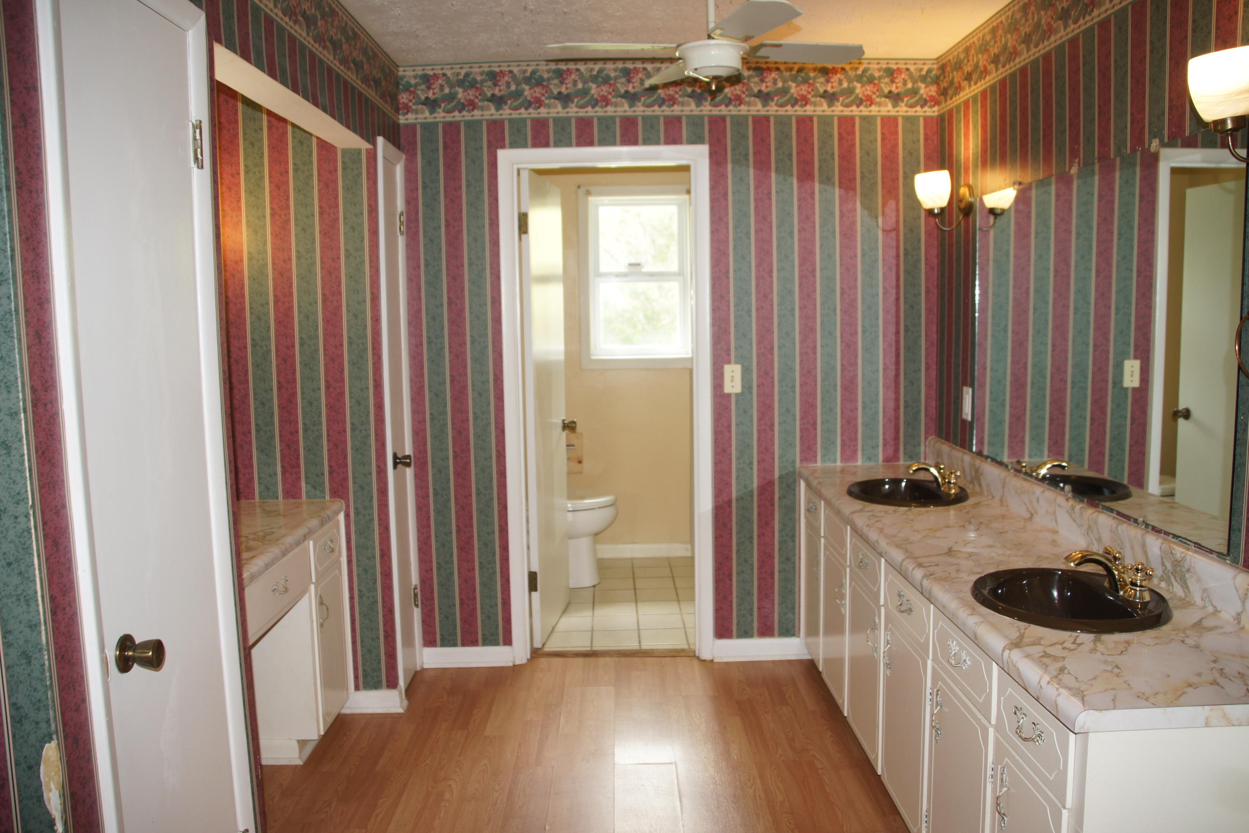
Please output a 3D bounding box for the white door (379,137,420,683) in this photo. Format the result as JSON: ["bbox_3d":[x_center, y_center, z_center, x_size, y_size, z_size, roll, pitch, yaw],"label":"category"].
[{"bbox_3d":[-0.854,0.025,3.601,0.042,2.095,0.375,-1,7,-1],"label":"white door"}]

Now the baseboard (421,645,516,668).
[{"bbox_3d":[-0.652,1.002,3.919,0.381,0.092,0.020,-1,7,-1],"label":"baseboard"}]

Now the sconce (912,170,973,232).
[{"bbox_3d":[1.146,-0.783,3.398,0.193,0.216,0.137,-1,7,-1],"label":"sconce"}]

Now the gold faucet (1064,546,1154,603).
[{"bbox_3d":[1.083,0.356,2.109,0.168,0.100,0.165,-1,7,-1],"label":"gold faucet"}]

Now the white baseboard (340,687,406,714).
[{"bbox_3d":[-0.935,1.059,3.485,0.236,0.092,0.020,-1,7,-1],"label":"white baseboard"}]

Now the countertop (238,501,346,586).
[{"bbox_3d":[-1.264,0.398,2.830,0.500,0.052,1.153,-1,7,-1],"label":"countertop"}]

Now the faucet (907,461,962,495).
[{"bbox_3d":[1.070,0.219,3.257,0.168,0.100,0.168,-1,7,-1],"label":"faucet"}]

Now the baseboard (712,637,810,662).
[{"bbox_3d":[0.579,0.980,3.931,0.415,0.092,0.020,-1,7,-1],"label":"baseboard"}]

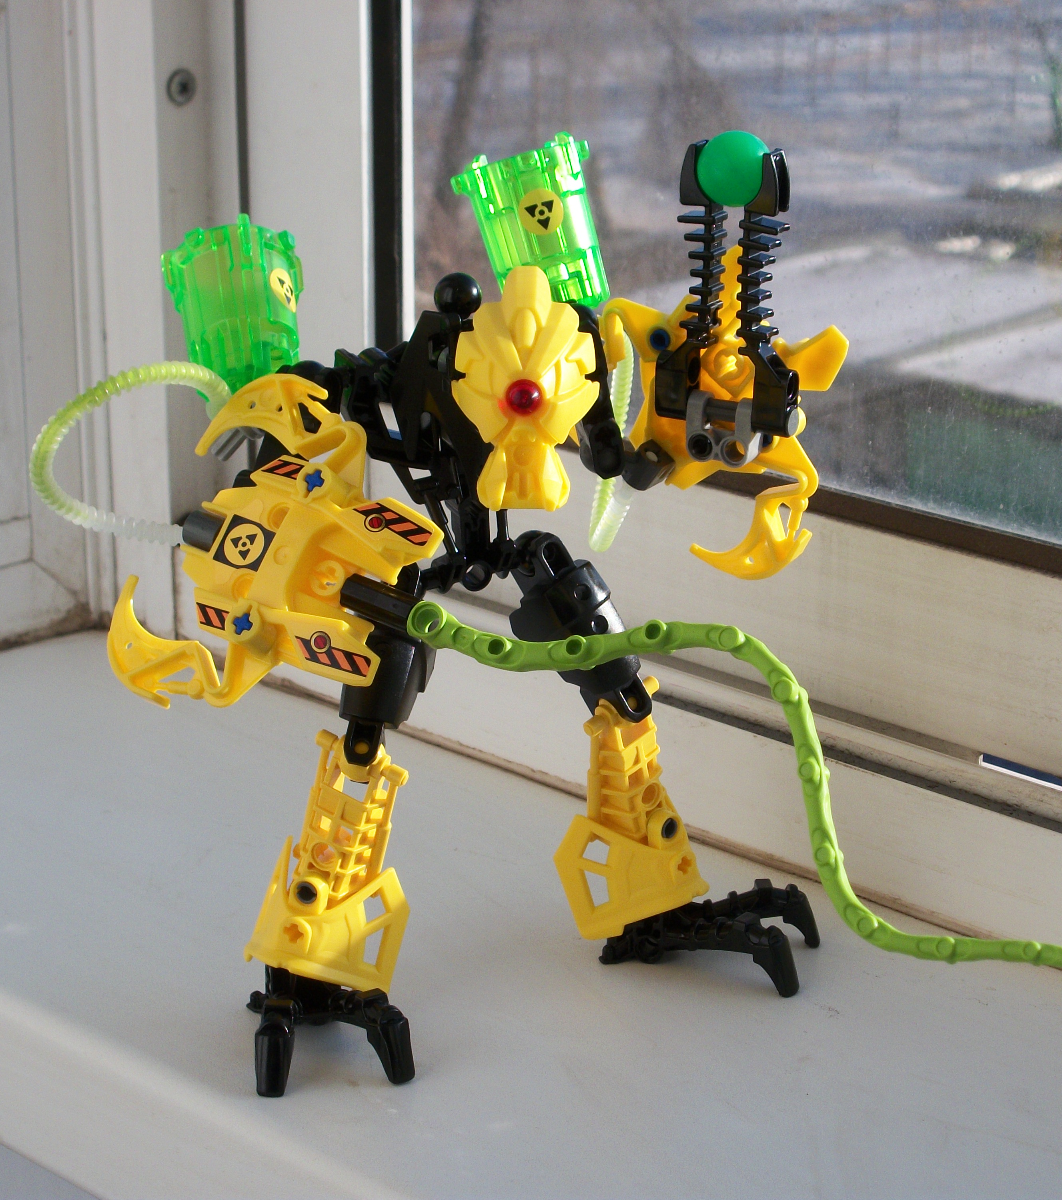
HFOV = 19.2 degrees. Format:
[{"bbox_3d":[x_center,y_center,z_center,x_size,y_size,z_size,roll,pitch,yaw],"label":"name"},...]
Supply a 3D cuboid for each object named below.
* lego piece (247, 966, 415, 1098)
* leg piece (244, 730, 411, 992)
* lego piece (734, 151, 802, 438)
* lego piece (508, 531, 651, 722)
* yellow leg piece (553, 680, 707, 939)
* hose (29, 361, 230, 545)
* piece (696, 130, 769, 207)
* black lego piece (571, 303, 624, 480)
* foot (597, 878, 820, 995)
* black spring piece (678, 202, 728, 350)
[{"bbox_3d":[-0.045,0.085,0.668,0.035,0.021,0.048,-4,18,-11],"label":"lego piece"},{"bbox_3d":[-0.044,0.055,0.677,0.040,0.054,0.027,21,30,10],"label":"leg piece"},{"bbox_3d":[0.049,-0.063,0.652,0.011,0.058,0.008,10,20,28],"label":"lego piece"},{"bbox_3d":[0.011,0.006,0.693,0.016,0.048,0.020,-37,16,-33],"label":"lego piece"},{"bbox_3d":[0.026,0.044,0.702,0.027,0.054,0.040,29,42,32],"label":"yellow leg piece"},{"bbox_3d":[-0.087,-0.032,0.682,0.043,0.039,0.022,0,18,0],"label":"hose"},{"bbox_3d":[0.042,-0.090,0.655,0.016,0.016,0.016,0,18,0],"label":"piece"},{"bbox_3d":[0.014,-0.044,0.666,0.012,0.039,0.014,0,-22,-16],"label":"black lego piece"},{"bbox_3d":[0.039,0.072,0.710,0.048,0.021,0.035,5,18,14],"label":"foot"},{"bbox_3d":[0.036,-0.068,0.659,0.009,0.029,0.006,10,20,28],"label":"black spring piece"}]

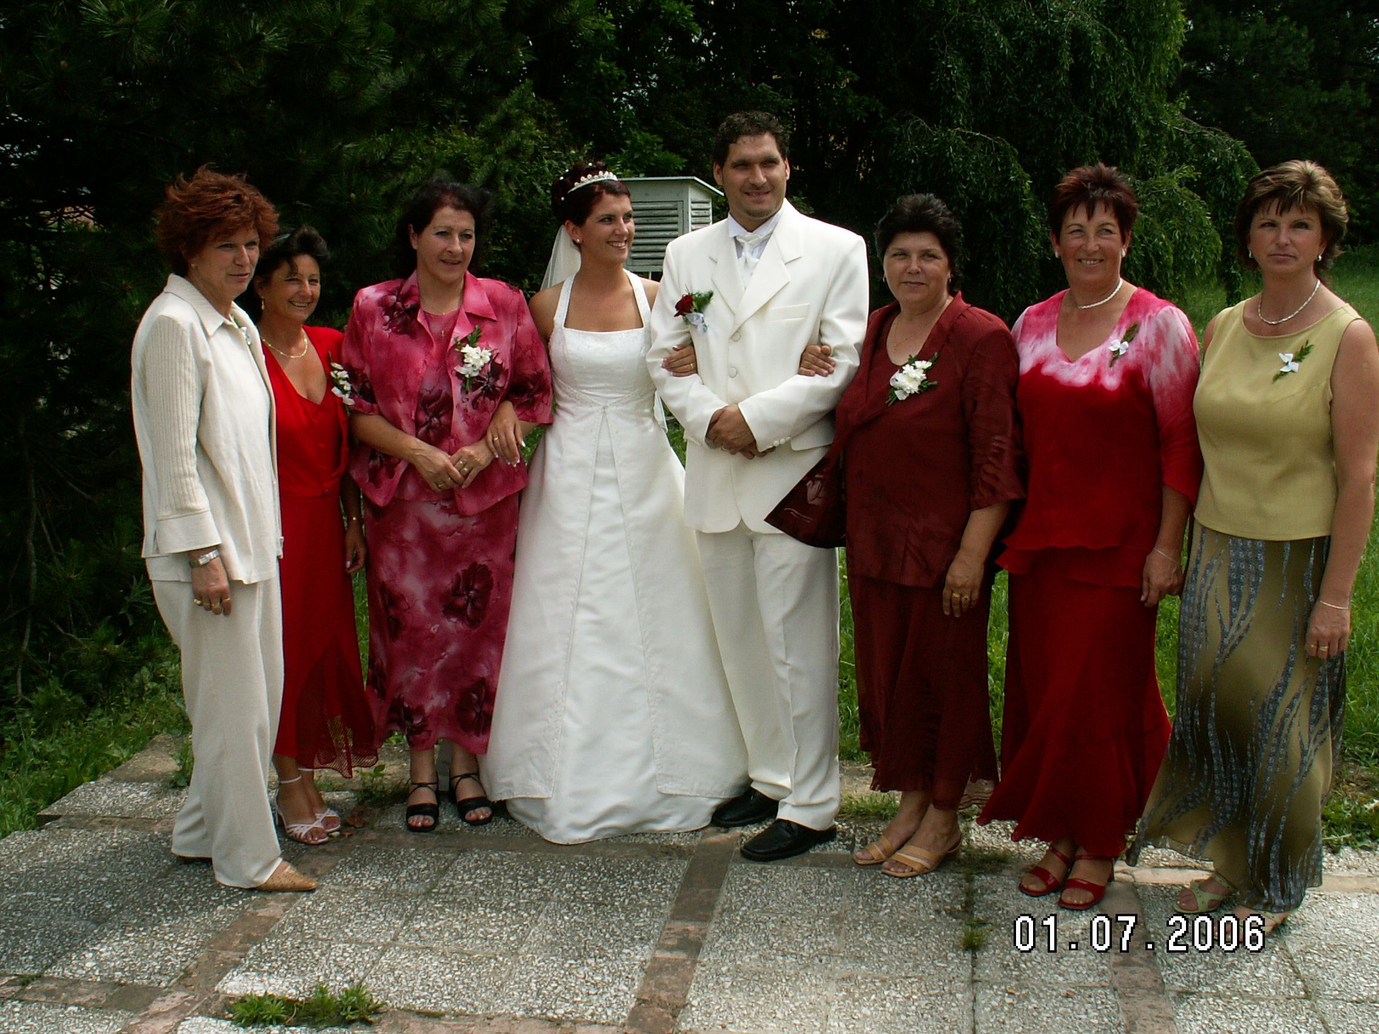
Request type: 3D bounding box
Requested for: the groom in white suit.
[{"bbox_3d":[0.171,-0.065,3.990,0.550,1.847,0.380,4,11,23],"label":"groom in white suit"}]

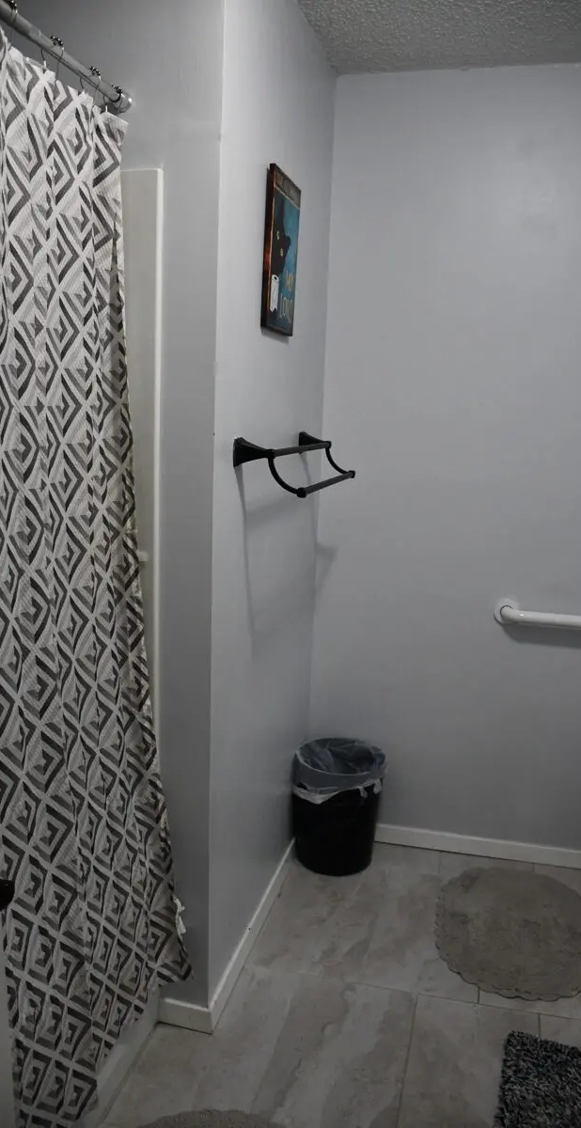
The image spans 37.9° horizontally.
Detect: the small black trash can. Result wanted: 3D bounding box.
[{"bbox_3d":[0.153,0.783,2.726,0.299,0.352,0.299,2,10,0],"label":"small black trash can"}]

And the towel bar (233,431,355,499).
[{"bbox_3d":[0.035,-0.266,2.190,0.158,0.126,0.733,4,10,12],"label":"towel bar"}]

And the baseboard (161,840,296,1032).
[{"bbox_3d":[-0.129,0.970,2.449,0.137,0.061,1.008,4,10,12],"label":"baseboard"}]

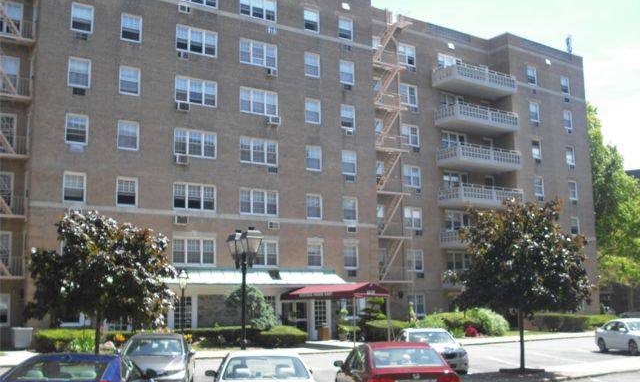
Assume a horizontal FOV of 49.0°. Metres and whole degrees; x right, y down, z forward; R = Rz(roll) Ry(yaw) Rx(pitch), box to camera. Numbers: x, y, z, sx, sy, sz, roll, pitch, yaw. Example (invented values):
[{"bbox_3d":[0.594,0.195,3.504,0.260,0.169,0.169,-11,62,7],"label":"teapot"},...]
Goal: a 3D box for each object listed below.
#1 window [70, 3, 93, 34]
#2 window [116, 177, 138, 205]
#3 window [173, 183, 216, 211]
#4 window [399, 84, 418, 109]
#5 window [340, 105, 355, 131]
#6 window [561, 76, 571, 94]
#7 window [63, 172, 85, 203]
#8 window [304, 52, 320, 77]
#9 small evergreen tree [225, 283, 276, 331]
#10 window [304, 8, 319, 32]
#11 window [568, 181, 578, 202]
[{"bbox_3d":[-11.787,-8.579,34.878,1.057,1.431,0.150,5,-11,-33],"label":"window"},{"bbox_3d":[-9.557,0.055,34.848,1.057,1.431,0.150,5,-11,-33],"label":"window"},{"bbox_3d":[-6.518,0.325,36.813,2.374,1.431,0.150,5,-11,-33],"label":"window"},{"bbox_3d":[5.966,-6.355,46.820,1.471,1.403,0.150,5,-11,-33],"label":"window"},{"bbox_3d":[1.693,-4.355,41.644,1.058,1.388,0.150,5,-11,-33],"label":"window"},{"bbox_3d":[18.910,-8.200,54.210,0.950,1.360,0.150,5,-11,-32],"label":"window"},{"bbox_3d":[-11.508,-0.142,32.904,1.035,1.384,0.150,5,-11,-33],"label":"window"},{"bbox_3d":[-0.481,-7.455,41.694,1.063,1.384,0.150,5,-11,-33],"label":"window"},{"bbox_3d":[-3.360,5.980,34.000,2.500,3.000,2.400,-1,-10,0],"label":"small evergreen tree"},{"bbox_3d":[-0.477,-10.206,42.189,1.045,1.397,0.150,5,-11,-33],"label":"window"},{"bbox_3d":[19.460,-0.003,54.016,0.984,1.418,0.150,5,-11,-33],"label":"window"}]

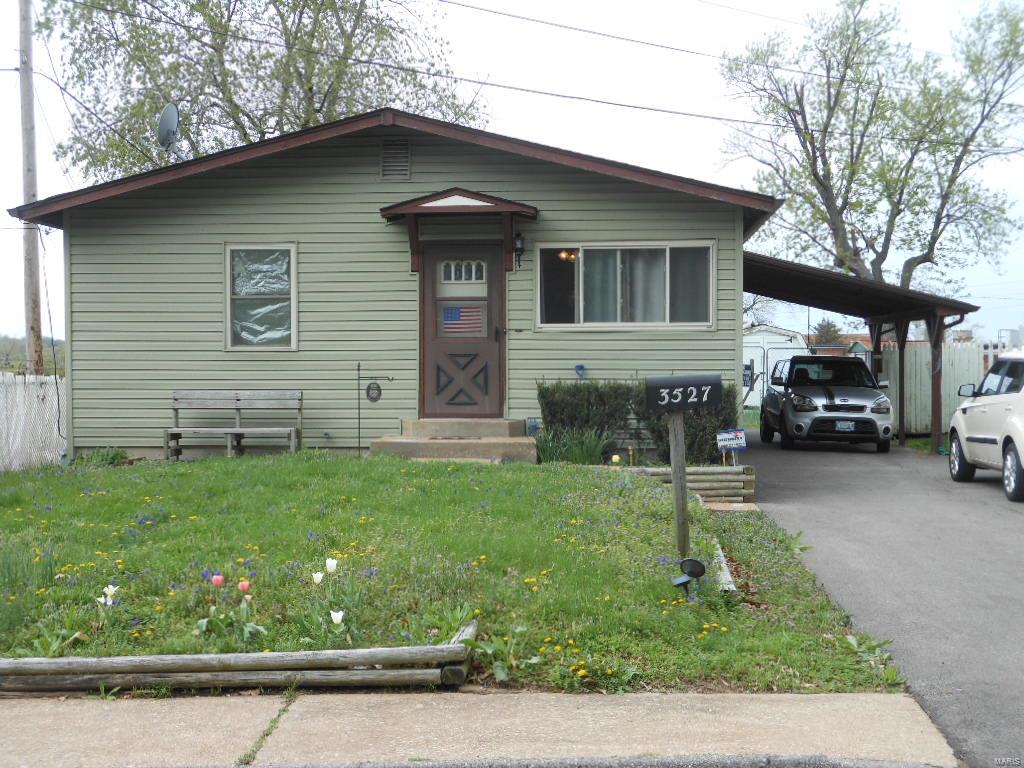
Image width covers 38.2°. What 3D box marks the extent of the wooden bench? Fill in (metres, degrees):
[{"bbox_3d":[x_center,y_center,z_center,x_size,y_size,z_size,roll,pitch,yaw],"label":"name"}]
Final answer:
[{"bbox_3d":[-3.208,0.479,17.059,1.540,0.790,0.520,0,2,5],"label":"wooden bench"}]

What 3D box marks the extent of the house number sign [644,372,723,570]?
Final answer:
[{"bbox_3d":[1.126,0.555,9.713,0.500,1.270,0.180,0,2,5],"label":"house number sign"}]

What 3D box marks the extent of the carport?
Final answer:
[{"bbox_3d":[5.648,-0.590,26.524,3.850,3.300,7.300,0,2,5],"label":"carport"}]

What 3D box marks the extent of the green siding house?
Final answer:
[{"bbox_3d":[-0.934,-1.277,22.822,8.980,4.140,11.900,0,2,5],"label":"green siding house"}]

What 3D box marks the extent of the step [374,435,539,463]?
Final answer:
[{"bbox_3d":[-0.599,0.755,16.815,1.850,0.250,0.950,0,2,5],"label":"step"}]

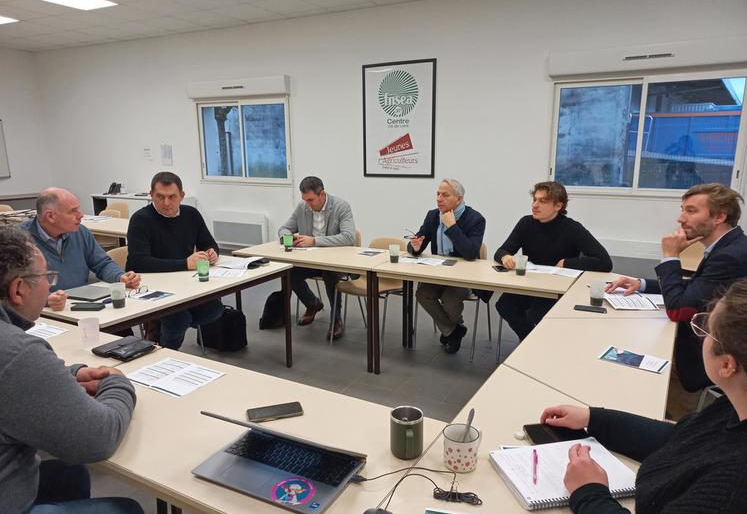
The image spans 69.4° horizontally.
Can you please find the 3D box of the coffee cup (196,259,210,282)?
[{"bbox_3d":[-1.014,0.086,3.223,0.073,0.114,0.073,0,11,0],"label":"coffee cup"}]

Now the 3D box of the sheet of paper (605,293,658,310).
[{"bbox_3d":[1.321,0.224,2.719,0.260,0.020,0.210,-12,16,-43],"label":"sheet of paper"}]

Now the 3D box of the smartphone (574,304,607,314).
[{"bbox_3d":[1.049,0.250,2.602,0.150,0.009,0.075,6,13,30],"label":"smartphone"}]

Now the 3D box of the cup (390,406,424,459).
[{"bbox_3d":[0.093,0.474,1.430,0.085,0.110,0.120,-1,12,-3],"label":"cup"}]

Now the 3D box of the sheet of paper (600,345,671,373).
[{"bbox_3d":[0.963,0.377,1.990,0.212,0.003,0.150,11,16,44],"label":"sheet of paper"}]

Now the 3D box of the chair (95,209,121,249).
[{"bbox_3d":[-3.160,-0.134,6.383,0.470,0.790,0.500,6,13,27],"label":"chair"}]

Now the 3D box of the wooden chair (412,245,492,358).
[{"bbox_3d":[0.623,0.290,4.118,0.480,0.800,0.520,6,14,28],"label":"wooden chair"}]

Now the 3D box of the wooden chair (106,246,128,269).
[{"bbox_3d":[-1.625,0.350,3.959,0.510,0.800,0.480,6,13,27],"label":"wooden chair"}]

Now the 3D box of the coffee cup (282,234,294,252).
[{"bbox_3d":[-0.653,-0.106,4.135,0.076,0.124,0.076,0,12,0],"label":"coffee cup"}]

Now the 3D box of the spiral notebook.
[{"bbox_3d":[0.482,0.531,1.349,0.312,0.018,0.225,-3,12,-12],"label":"spiral notebook"}]

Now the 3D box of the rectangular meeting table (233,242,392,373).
[{"bbox_3d":[-0.412,0.330,4.149,1.215,0.745,0.590,6,13,28],"label":"rectangular meeting table"}]

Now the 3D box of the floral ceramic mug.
[{"bbox_3d":[0.226,0.472,1.343,0.112,0.086,0.087,-12,16,-43],"label":"floral ceramic mug"}]

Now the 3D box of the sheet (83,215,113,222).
[{"bbox_3d":[-2.982,-0.417,5.826,0.297,0.004,0.210,11,16,42],"label":"sheet"}]

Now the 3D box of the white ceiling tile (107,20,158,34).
[{"bbox_3d":[-3.052,-2.961,6.965,0.600,0.020,0.600,6,13,28],"label":"white ceiling tile"}]

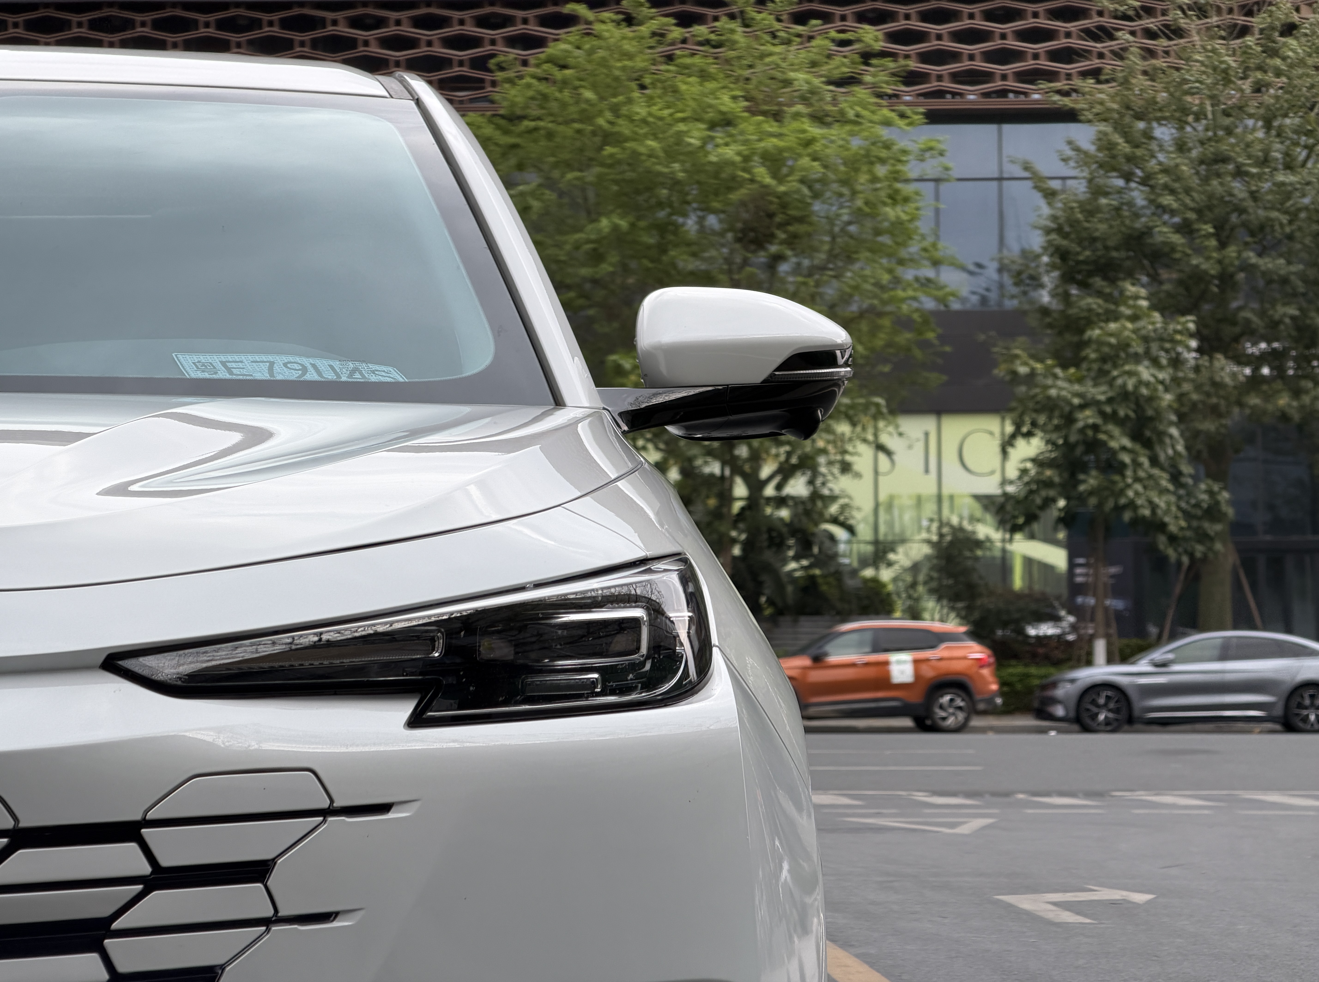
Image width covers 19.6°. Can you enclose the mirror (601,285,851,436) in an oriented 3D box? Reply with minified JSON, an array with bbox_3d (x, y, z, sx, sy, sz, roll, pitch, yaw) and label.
[{"bbox_3d":[0.070,-0.136,4.100,0.275,0.166,0.180,0,-3,-3],"label":"mirror"}]

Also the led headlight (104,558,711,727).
[{"bbox_3d":[-0.168,0.106,2.730,0.430,0.125,0.260,0,-3,-4],"label":"led headlight"}]

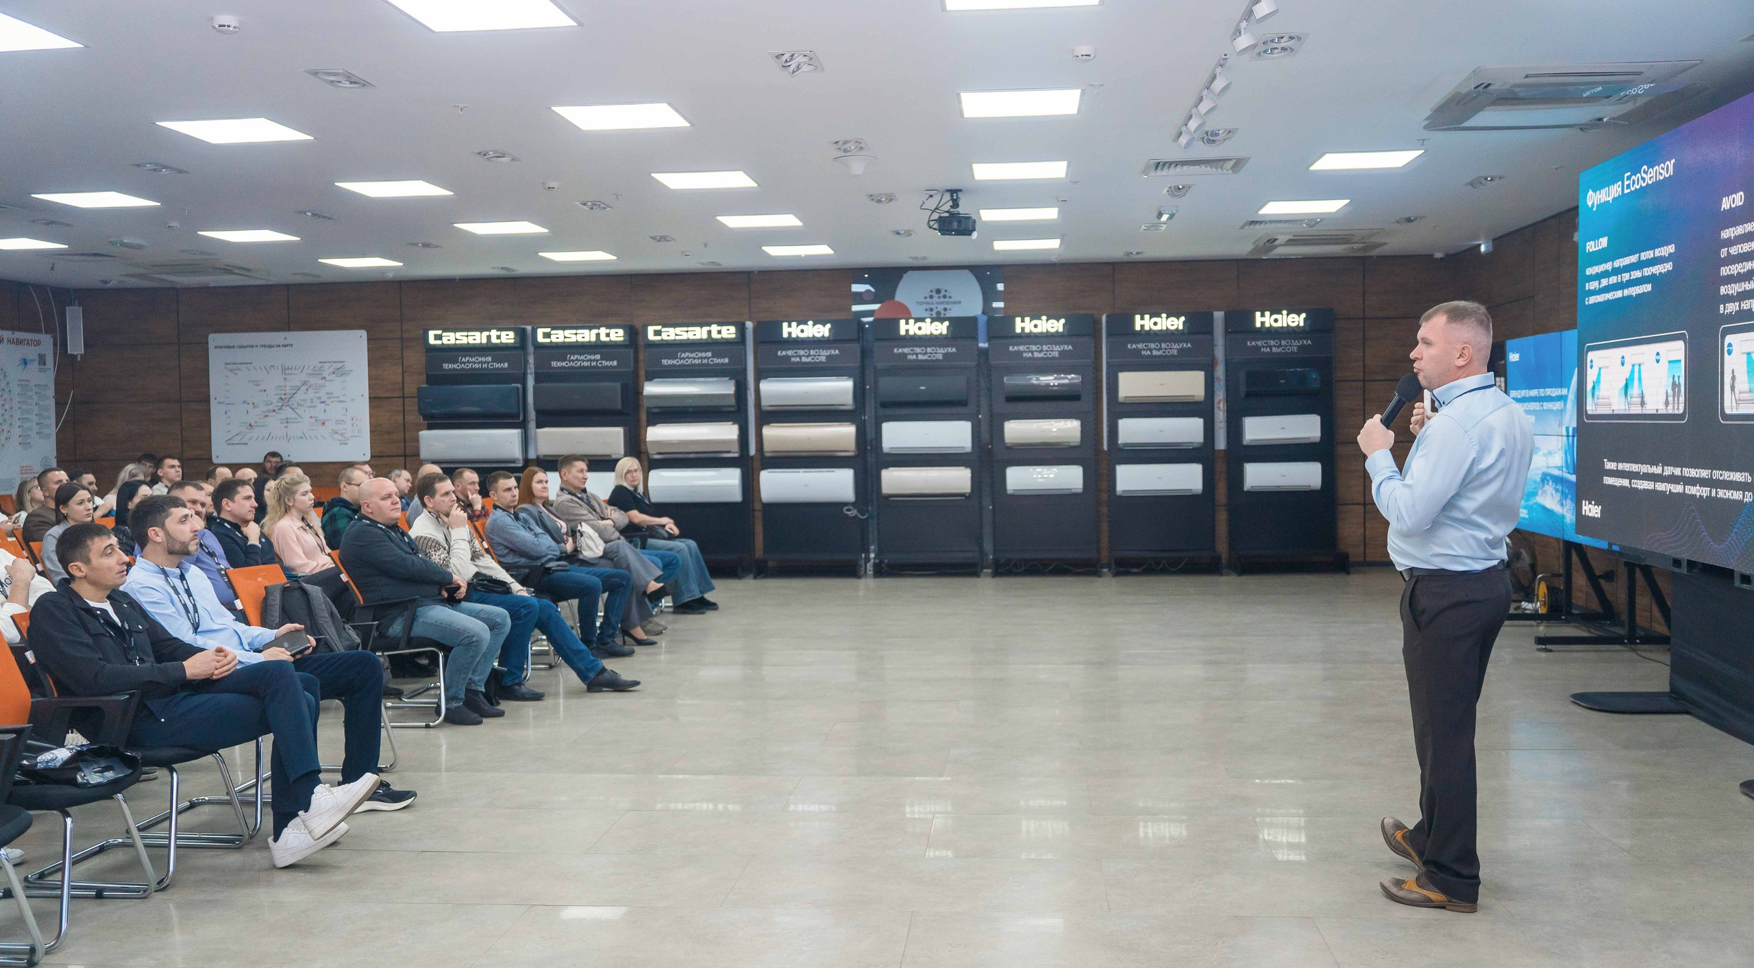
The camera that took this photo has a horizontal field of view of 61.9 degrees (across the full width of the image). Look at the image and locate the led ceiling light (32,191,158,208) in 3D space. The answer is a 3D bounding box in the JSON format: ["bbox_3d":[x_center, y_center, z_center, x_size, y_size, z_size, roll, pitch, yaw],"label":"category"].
[{"bbox_3d":[-5.235,-1.914,9.823,0.590,0.030,0.590,-1,2,6],"label":"led ceiling light"}]

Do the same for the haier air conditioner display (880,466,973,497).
[{"bbox_3d":[0.476,-0.015,13.993,0.859,0.285,0.212,-1,2,6],"label":"haier air conditioner display"}]

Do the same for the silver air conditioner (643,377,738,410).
[{"bbox_3d":[-1.801,-0.878,14.301,0.907,0.307,0.225,-1,2,6],"label":"silver air conditioner"}]

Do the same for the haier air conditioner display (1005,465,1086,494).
[{"bbox_3d":[1.590,-0.036,13.890,0.729,0.263,0.202,-1,2,6],"label":"haier air conditioner display"}]

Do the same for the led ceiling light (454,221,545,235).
[{"bbox_3d":[-2.898,-1.984,11.313,0.595,0.030,0.595,-1,2,6],"label":"led ceiling light"}]

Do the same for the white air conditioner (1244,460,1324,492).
[{"bbox_3d":[3.817,-0.072,13.781,0.699,0.268,0.200,-1,2,6],"label":"white air conditioner"}]

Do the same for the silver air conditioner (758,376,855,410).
[{"bbox_3d":[-0.692,-0.896,14.602,0.926,0.316,0.210,-1,2,5],"label":"silver air conditioner"}]

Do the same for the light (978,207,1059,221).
[{"bbox_3d":[1.075,-2.038,11.055,0.595,0.030,0.595,-1,2,6],"label":"light"}]

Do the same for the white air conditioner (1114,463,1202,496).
[{"bbox_3d":[2.679,-0.045,13.894,0.805,0.295,0.200,-1,2,6],"label":"white air conditioner"}]

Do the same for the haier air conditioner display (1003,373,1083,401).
[{"bbox_3d":[1.568,-0.897,13.777,0.712,0.256,0.195,0,2,7],"label":"haier air conditioner display"}]

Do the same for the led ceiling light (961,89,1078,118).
[{"bbox_3d":[0.722,-1.914,7.325,0.590,0.040,0.580,-1,2,6],"label":"led ceiling light"}]

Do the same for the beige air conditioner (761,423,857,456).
[{"bbox_3d":[-0.641,-0.430,14.205,0.911,0.315,0.220,-1,2,6],"label":"beige air conditioner"}]

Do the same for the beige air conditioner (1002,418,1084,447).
[{"bbox_3d":[1.587,-0.484,13.984,0.722,0.265,0.205,-1,2,6],"label":"beige air conditioner"}]

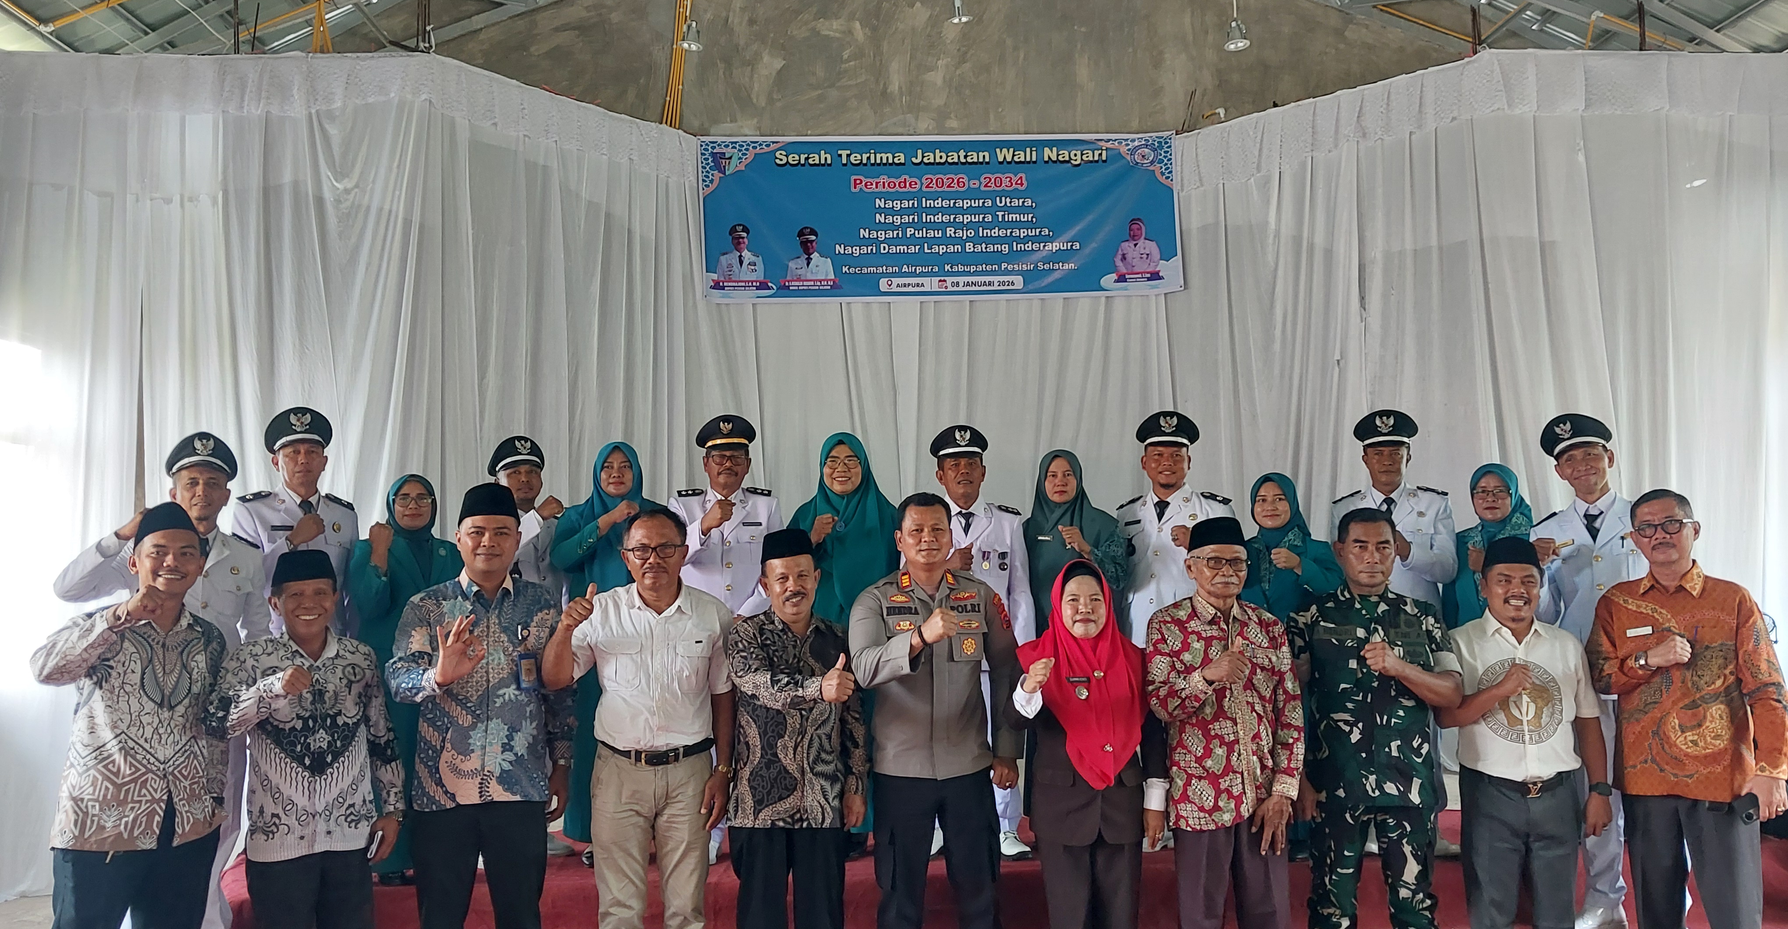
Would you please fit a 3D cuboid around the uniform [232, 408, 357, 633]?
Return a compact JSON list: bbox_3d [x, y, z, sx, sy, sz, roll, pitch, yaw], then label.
[{"bbox_3d":[-2.096,0.645,5.452,0.460,1.696,0.380,0,-4,-15],"label":"uniform"}]

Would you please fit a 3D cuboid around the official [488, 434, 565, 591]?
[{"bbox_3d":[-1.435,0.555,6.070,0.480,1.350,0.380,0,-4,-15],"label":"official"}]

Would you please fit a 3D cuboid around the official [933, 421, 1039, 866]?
[{"bbox_3d":[0.290,0.663,6.005,0.490,1.650,0.380,-1,-4,2],"label":"official"}]

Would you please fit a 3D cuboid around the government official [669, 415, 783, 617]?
[{"bbox_3d":[-0.625,0.662,5.948,0.520,1.712,0.400,-1,-4,-8],"label":"government official"}]

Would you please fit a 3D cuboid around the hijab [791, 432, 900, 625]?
[{"bbox_3d":[-0.194,0.273,6.160,0.450,0.850,0.340,0,-5,-2],"label":"hijab"}]

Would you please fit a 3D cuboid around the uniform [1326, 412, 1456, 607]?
[{"bbox_3d":[1.916,0.623,5.945,0.490,1.666,0.380,-2,-4,12],"label":"uniform"}]

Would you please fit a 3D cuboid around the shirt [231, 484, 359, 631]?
[{"bbox_3d":[-2.170,0.413,5.616,0.500,0.680,0.360,0,-4,-22],"label":"shirt"}]

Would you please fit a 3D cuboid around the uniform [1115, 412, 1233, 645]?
[{"bbox_3d":[1.094,0.634,6.024,0.490,1.682,0.380,-2,-4,9],"label":"uniform"}]

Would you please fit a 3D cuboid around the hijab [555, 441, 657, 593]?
[{"bbox_3d":[-1.083,0.241,5.905,0.470,0.660,0.340,0,-4,-13],"label":"hijab"}]

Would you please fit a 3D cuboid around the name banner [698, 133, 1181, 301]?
[{"bbox_3d":[0.295,-1.545,9.590,2.960,1.010,0.030,-1,-4,-3],"label":"name banner"}]

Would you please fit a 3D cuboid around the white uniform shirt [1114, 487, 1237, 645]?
[{"bbox_3d":[1.098,0.429,6.038,0.480,0.700,0.360,-2,-4,15],"label":"white uniform shirt"}]

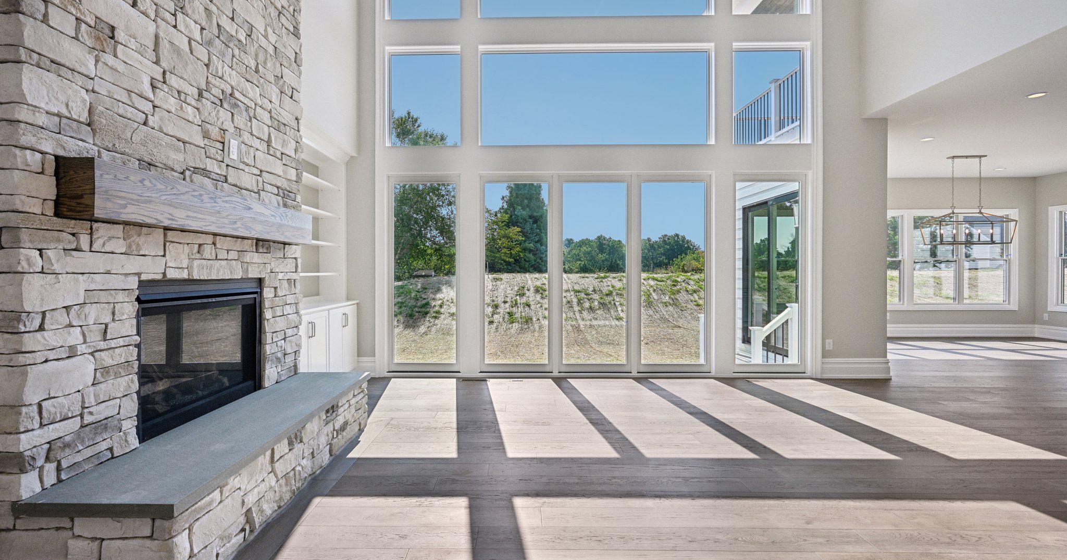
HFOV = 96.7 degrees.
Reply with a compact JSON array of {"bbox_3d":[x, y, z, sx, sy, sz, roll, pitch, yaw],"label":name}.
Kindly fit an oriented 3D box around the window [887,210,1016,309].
[{"bbox_3d":[7.996,-0.395,9.170,2.780,1.970,0.110,0,1,1],"label":"window"}]

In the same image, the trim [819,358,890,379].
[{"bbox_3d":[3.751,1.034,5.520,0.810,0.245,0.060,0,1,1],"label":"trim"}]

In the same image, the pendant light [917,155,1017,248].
[{"bbox_3d":[6.811,-1.251,7.450,1.190,1.390,0.380,0,1,0],"label":"pendant light"}]

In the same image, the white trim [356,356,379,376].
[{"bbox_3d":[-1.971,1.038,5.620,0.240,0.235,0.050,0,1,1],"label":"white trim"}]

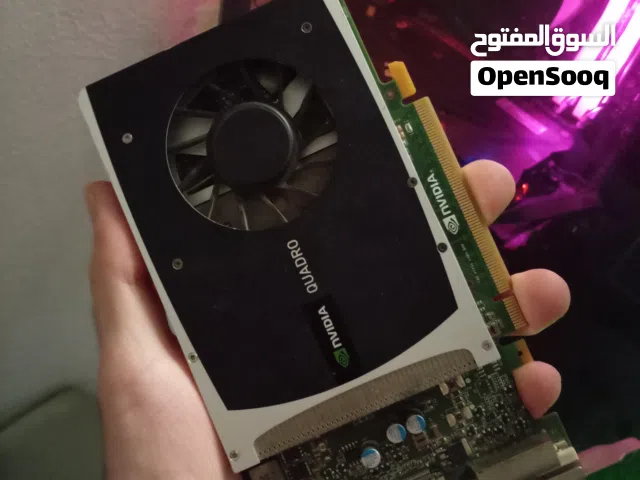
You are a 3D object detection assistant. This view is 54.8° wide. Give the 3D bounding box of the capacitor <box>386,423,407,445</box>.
[{"bbox_3d":[0.025,0.063,0.203,0.006,0.006,0.007,-24,-3,2],"label":"capacitor"}]

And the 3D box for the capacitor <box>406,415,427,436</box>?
[{"bbox_3d":[0.031,0.060,0.203,0.006,0.006,0.007,-24,-3,2],"label":"capacitor"}]

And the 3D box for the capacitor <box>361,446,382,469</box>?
[{"bbox_3d":[0.017,0.071,0.203,0.006,0.006,0.007,-24,-3,2],"label":"capacitor"}]

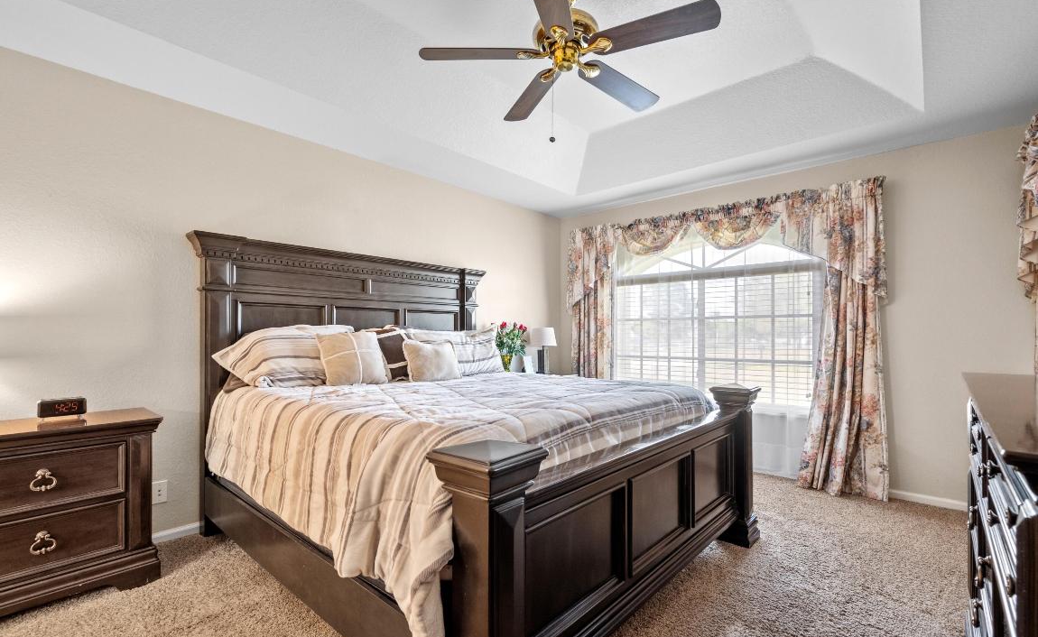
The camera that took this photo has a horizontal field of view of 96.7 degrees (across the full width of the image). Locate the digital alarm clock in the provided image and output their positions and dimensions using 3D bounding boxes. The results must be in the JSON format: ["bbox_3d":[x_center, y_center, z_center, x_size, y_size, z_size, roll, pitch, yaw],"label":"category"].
[{"bbox_3d":[-2.151,0.423,2.179,0.070,0.091,0.168,-1,-2,42],"label":"digital alarm clock"}]

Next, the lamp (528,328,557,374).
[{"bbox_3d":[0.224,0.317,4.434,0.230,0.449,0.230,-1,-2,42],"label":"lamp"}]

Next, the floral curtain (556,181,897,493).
[{"bbox_3d":[1.544,0.155,4.072,2.685,2.230,0.160,-1,-2,42],"label":"floral curtain"}]

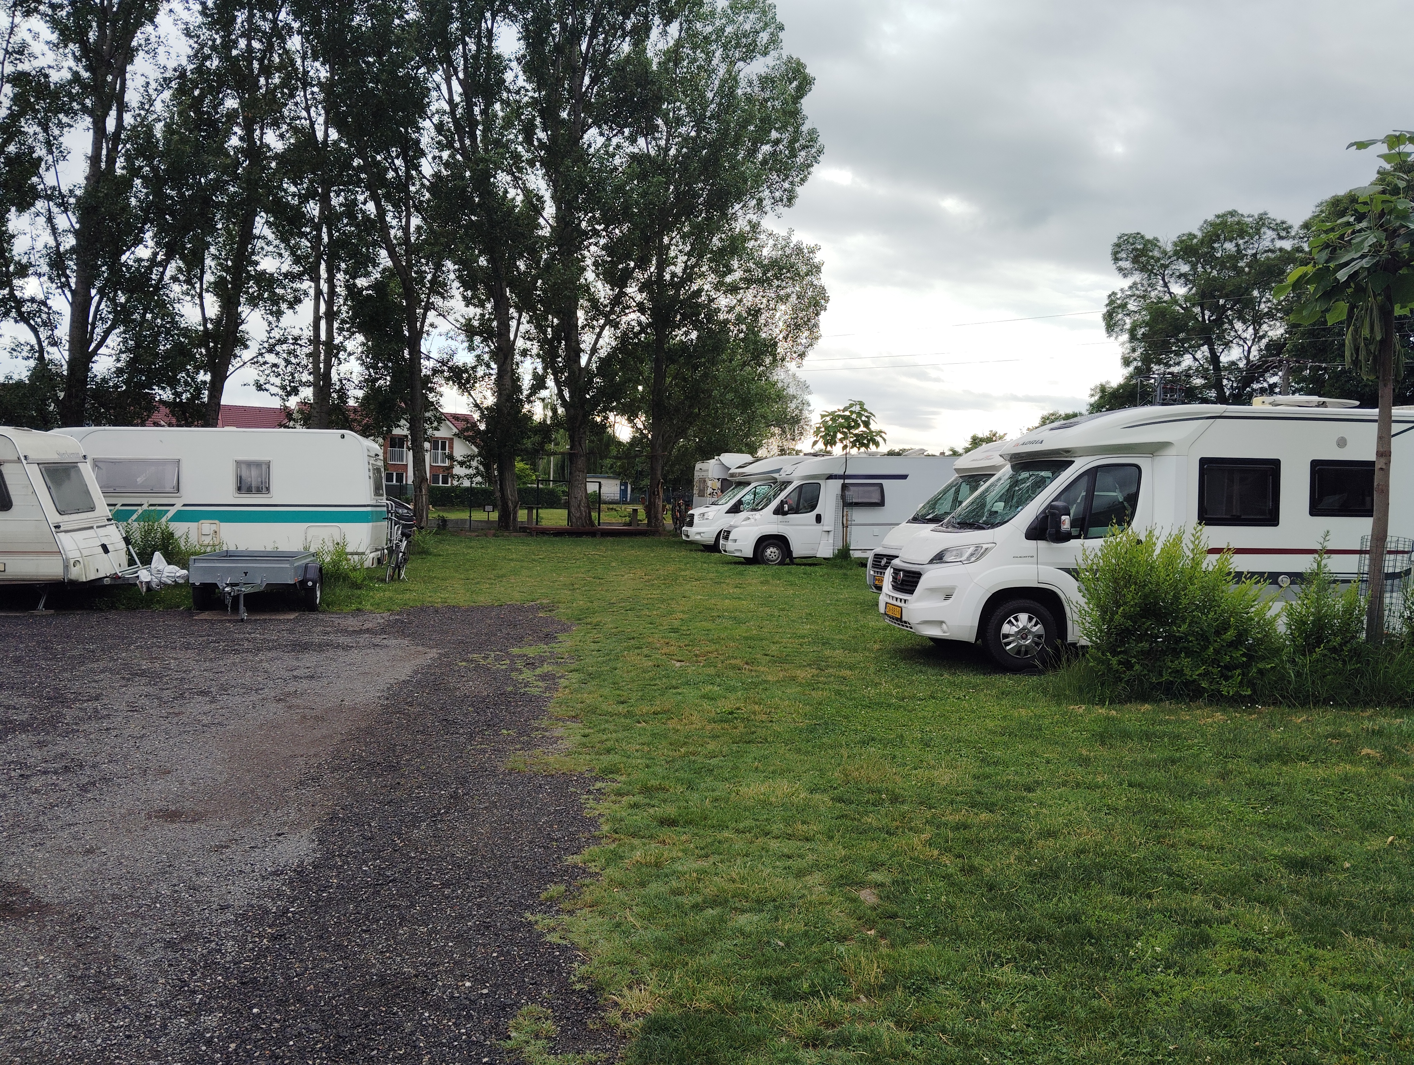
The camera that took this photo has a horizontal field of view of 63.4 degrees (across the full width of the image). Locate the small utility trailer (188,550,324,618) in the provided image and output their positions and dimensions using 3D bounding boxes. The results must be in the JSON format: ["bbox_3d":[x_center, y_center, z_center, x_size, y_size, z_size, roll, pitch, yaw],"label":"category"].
[{"bbox_3d":[-6.097,0.707,15.336,1.720,0.820,3.000,0,2,-12],"label":"small utility trailer"}]

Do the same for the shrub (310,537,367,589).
[{"bbox_3d":[-5.876,0.556,18.284,0.860,0.920,0.780,0,2,0],"label":"shrub"}]

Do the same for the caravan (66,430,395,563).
[{"bbox_3d":[-8.565,-0.378,19.652,5.800,2.650,2.300,0,2,-9],"label":"caravan"}]

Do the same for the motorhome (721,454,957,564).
[{"bbox_3d":[3.841,-0.642,28.552,7.000,2.750,2.300,0,2,-11],"label":"motorhome"}]

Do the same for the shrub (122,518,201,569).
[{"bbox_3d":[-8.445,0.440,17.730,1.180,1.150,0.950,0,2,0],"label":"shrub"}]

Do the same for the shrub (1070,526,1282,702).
[{"bbox_3d":[4.056,0.671,9.925,1.680,1.430,1.250,0,2,0],"label":"shrub"}]

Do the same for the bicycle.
[{"bbox_3d":[-5.555,0.335,20.679,0.620,1.200,1.750,0,2,-6],"label":"bicycle"}]

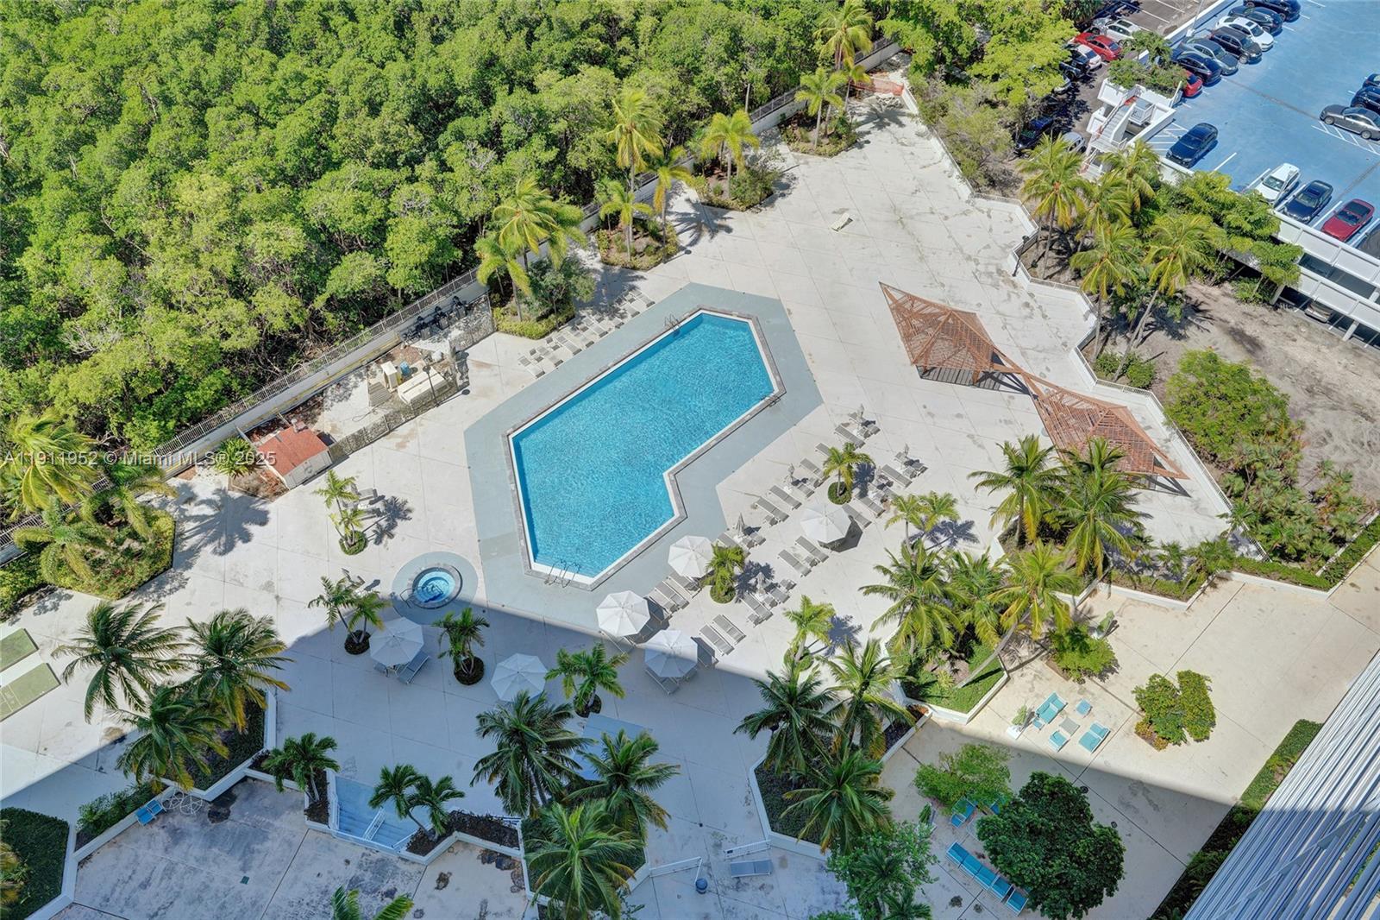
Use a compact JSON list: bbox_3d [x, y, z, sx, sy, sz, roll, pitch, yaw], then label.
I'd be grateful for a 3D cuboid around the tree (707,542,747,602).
[{"bbox_3d":[1.964,6.443,58.585,2.100,4.300,2.100,-2,51,0],"label":"tree"}]

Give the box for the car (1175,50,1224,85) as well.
[{"bbox_3d":[41.530,-32.401,88.445,4.500,1.480,1.830,38,60,26],"label":"car"}]

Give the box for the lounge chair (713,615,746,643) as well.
[{"bbox_3d":[2.148,9.315,58.797,0.680,0.380,2.000,-38,60,-25],"label":"lounge chair"}]

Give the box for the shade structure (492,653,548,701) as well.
[{"bbox_3d":[-8.647,11.505,55.227,2.750,2.550,2.750,0,51,0],"label":"shade structure"}]

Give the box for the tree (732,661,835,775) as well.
[{"bbox_3d":[4.650,12.804,51.085,4.600,6.900,4.600,0,51,0],"label":"tree"}]

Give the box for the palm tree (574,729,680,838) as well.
[{"bbox_3d":[-2.720,15.797,48.882,4.600,7.800,4.500,-2,51,0],"label":"palm tree"}]

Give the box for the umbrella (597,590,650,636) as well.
[{"bbox_3d":[-3.490,8.588,57.551,2.750,2.550,2.750,0,51,0],"label":"umbrella"}]

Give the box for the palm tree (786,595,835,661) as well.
[{"bbox_3d":[6.108,9.217,55.960,2.600,5.040,2.600,-1,51,0],"label":"palm tree"}]

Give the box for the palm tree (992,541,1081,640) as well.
[{"bbox_3d":[16.245,8.244,53.676,4.600,8.500,4.500,0,51,0],"label":"palm tree"}]

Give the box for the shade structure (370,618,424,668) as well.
[{"bbox_3d":[-15.483,10.075,57.270,2.750,2.550,2.750,7,52,7],"label":"shade structure"}]

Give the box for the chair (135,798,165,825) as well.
[{"bbox_3d":[-27.025,17.601,53.682,1.100,0.820,0.880,-37,59,-25],"label":"chair"}]

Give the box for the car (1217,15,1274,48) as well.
[{"bbox_3d":[46.041,-35.335,88.819,1.840,1.450,4.650,-37,59,-25],"label":"car"}]

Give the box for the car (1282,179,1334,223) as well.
[{"bbox_3d":[45.068,-18.962,78.079,4.500,1.460,1.810,-36,60,-25],"label":"car"}]

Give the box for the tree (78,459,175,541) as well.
[{"bbox_3d":[-30.378,3.601,60.109,5.300,6.800,5.000,-2,51,0],"label":"tree"}]

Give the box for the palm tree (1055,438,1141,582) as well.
[{"bbox_3d":[22.379,3.723,59.465,5.000,7.800,5.000,-2,51,0],"label":"palm tree"}]

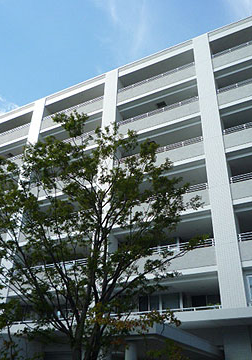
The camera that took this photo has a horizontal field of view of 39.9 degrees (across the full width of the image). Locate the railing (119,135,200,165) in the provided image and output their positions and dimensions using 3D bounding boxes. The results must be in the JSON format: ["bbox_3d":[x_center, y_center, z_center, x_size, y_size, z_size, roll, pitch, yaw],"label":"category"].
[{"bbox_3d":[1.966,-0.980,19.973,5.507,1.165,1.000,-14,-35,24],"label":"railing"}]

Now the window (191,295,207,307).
[{"bbox_3d":[3.497,5.847,16.463,0.693,0.700,0.100,-14,-35,24],"label":"window"}]

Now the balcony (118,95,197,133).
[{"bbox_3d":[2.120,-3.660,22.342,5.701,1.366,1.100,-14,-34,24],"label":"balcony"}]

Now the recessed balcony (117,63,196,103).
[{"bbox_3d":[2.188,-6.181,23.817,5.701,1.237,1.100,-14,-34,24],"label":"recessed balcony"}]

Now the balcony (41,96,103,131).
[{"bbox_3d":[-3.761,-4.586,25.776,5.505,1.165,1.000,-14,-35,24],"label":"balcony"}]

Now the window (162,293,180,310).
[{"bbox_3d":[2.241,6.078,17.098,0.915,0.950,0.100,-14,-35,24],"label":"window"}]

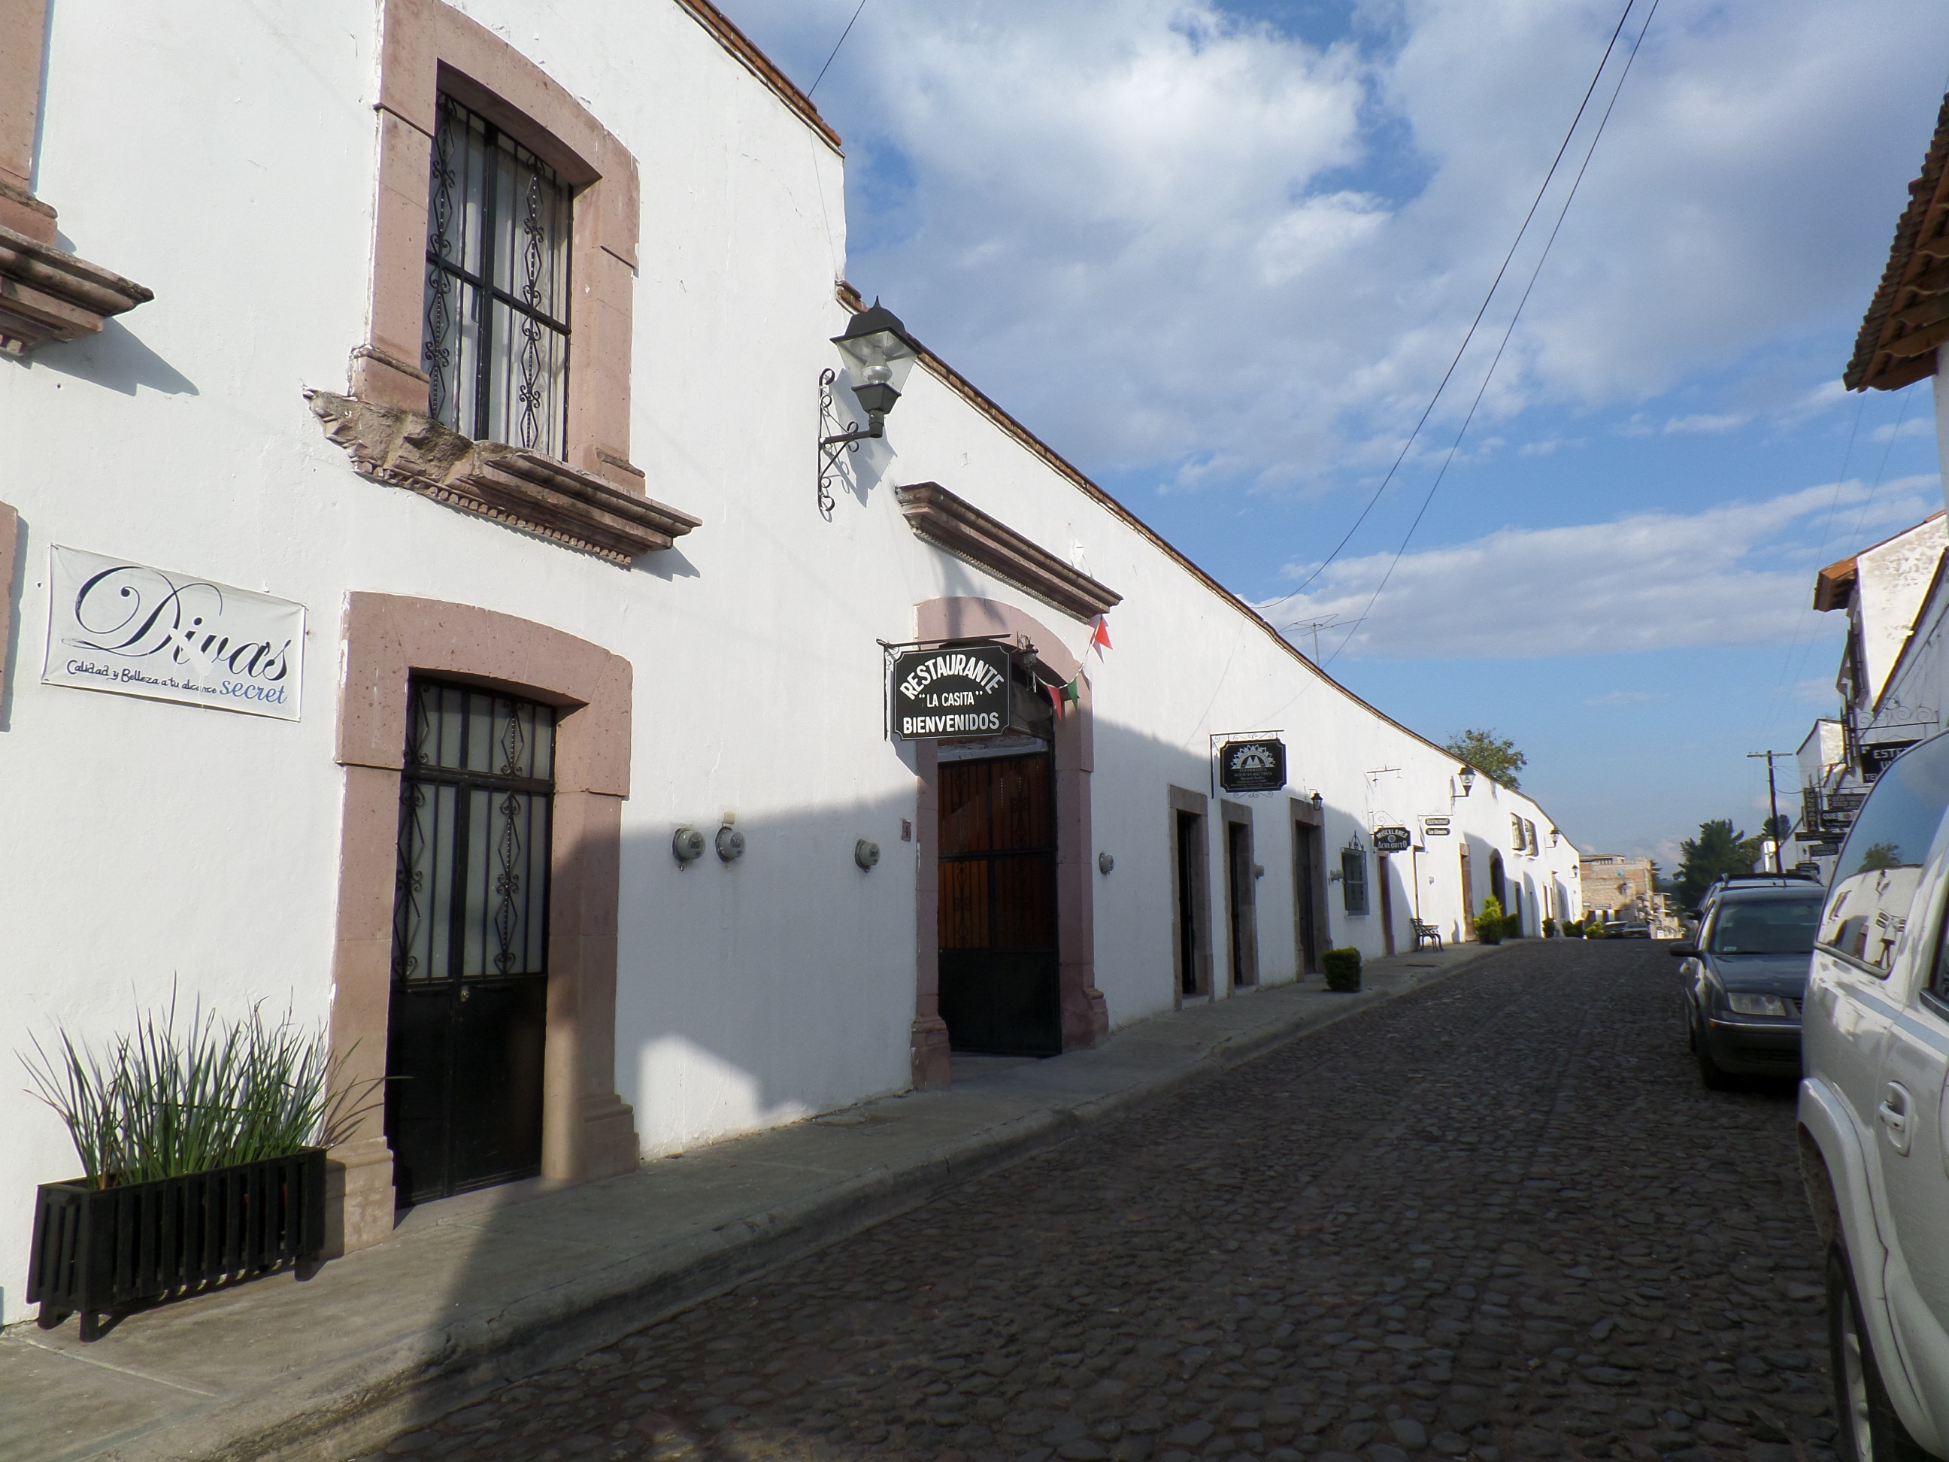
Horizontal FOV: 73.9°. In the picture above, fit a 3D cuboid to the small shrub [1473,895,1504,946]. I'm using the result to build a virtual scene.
[{"bbox_3d":[15.287,5.663,38.602,0.950,1.450,0.950,-5,-9,27],"label":"small shrub"}]

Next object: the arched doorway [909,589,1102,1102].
[{"bbox_3d":[0.246,0.874,11.721,0.450,4.070,3.850,-5,-9,27],"label":"arched doorway"}]

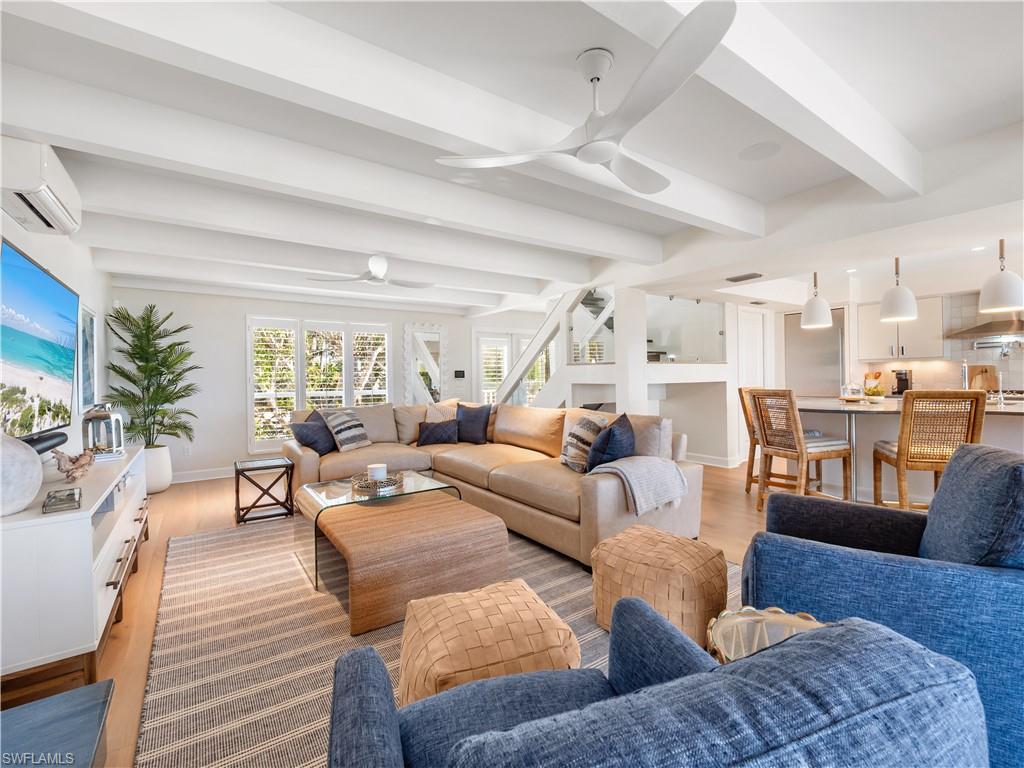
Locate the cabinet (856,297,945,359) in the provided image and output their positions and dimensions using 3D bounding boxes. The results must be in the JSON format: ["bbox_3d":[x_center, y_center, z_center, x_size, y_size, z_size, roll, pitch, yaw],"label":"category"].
[{"bbox_3d":[5.330,-0.730,5.680,0.330,0.800,0.860,0,0,-36],"label":"cabinet"}]

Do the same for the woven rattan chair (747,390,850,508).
[{"bbox_3d":[2.460,0.590,3.570,0.580,1.050,0.470,0,0,-23],"label":"woven rattan chair"}]

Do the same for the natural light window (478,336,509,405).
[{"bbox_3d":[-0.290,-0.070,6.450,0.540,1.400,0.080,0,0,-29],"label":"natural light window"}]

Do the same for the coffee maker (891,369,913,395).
[{"bbox_3d":[5.220,-0.030,5.550,0.250,0.330,0.180,0,0,3],"label":"coffee maker"}]

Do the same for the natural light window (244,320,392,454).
[{"bbox_3d":[-2.430,0.000,5.370,1.700,1.670,0.090,0,0,-29],"label":"natural light window"}]

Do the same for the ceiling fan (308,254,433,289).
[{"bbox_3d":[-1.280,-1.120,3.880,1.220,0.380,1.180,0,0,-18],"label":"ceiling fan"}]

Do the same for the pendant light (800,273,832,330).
[{"bbox_3d":[3.170,-0.880,4.320,0.280,0.580,0.280,0,0,-36],"label":"pendant light"}]

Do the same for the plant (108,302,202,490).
[{"bbox_3d":[-3.700,0.145,4.300,0.800,1.940,0.780,0,0,-27],"label":"plant"}]

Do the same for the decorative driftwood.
[{"bbox_3d":[-2.030,0.375,1.920,0.130,0.140,0.210,0,0,-36],"label":"decorative driftwood"}]

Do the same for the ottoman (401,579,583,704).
[{"bbox_3d":[-0.080,0.938,1.325,0.460,0.365,0.460,0,0,-22],"label":"ottoman"}]

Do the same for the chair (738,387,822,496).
[{"bbox_3d":[2.780,0.590,4.270,0.580,1.050,0.470,0,0,-36],"label":"chair"}]

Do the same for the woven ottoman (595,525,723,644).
[{"bbox_3d":[0.722,0.938,2.010,0.480,0.365,0.480,0,0,36],"label":"woven ottoman"}]

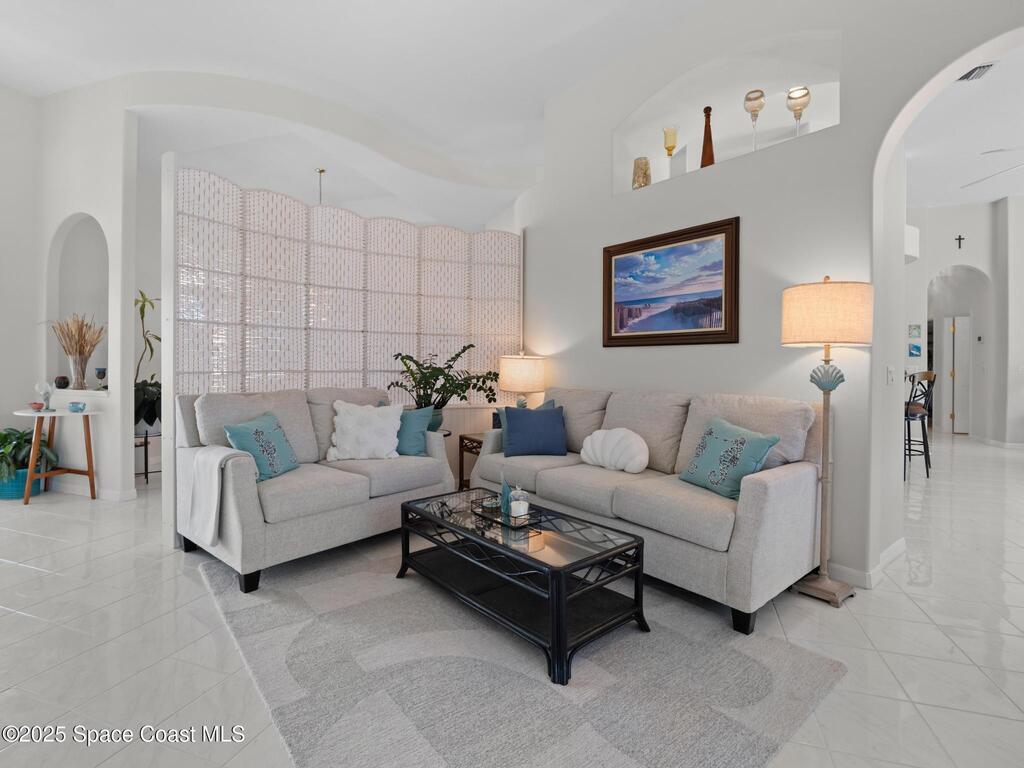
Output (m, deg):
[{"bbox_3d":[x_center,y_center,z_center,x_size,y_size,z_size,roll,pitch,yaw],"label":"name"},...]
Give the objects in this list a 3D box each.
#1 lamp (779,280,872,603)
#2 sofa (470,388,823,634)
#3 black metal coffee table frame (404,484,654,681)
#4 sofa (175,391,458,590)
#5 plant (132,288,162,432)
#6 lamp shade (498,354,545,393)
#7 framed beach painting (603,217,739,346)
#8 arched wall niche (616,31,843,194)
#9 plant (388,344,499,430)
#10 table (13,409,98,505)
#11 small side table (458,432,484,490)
[{"bbox_3d":[1.590,0.269,2.407,0.400,1.615,0.400,-1,2,-41],"label":"lamp"},{"bbox_3d":[0.703,0.568,3.172,0.932,0.977,2.132,-1,2,-40],"label":"sofa"},{"bbox_3d":[-0.011,0.875,2.340,0.538,0.418,1.170,-1,2,-40],"label":"black metal coffee table frame"},{"bbox_3d":[-1.278,0.560,3.302,1.000,0.980,1.500,1,2,40],"label":"sofa"},{"bbox_3d":[-3.692,-0.208,4.800,0.500,1.481,0.500,-1,2,-37],"label":"plant"},{"bbox_3d":[0.091,-0.083,4.120,0.390,0.295,0.390,0,2,0],"label":"lamp shade"},{"bbox_3d":[1.111,-0.680,3.442,0.040,0.804,1.090,-1,2,-40],"label":"framed beach painting"},{"bbox_3d":[1.355,-1.759,3.168,0.250,0.685,1.475,-2,2,-42],"label":"arched wall niche"},{"bbox_3d":[-0.622,0.041,4.300,0.800,0.790,0.900,1,2,40],"label":"plant"},{"bbox_3d":[-3.960,0.620,4.118,0.550,0.755,0.550,-1,2,-44],"label":"table"},{"bbox_3d":[-0.080,0.740,4.173,0.550,0.570,0.550,-1,2,-40],"label":"small side table"}]

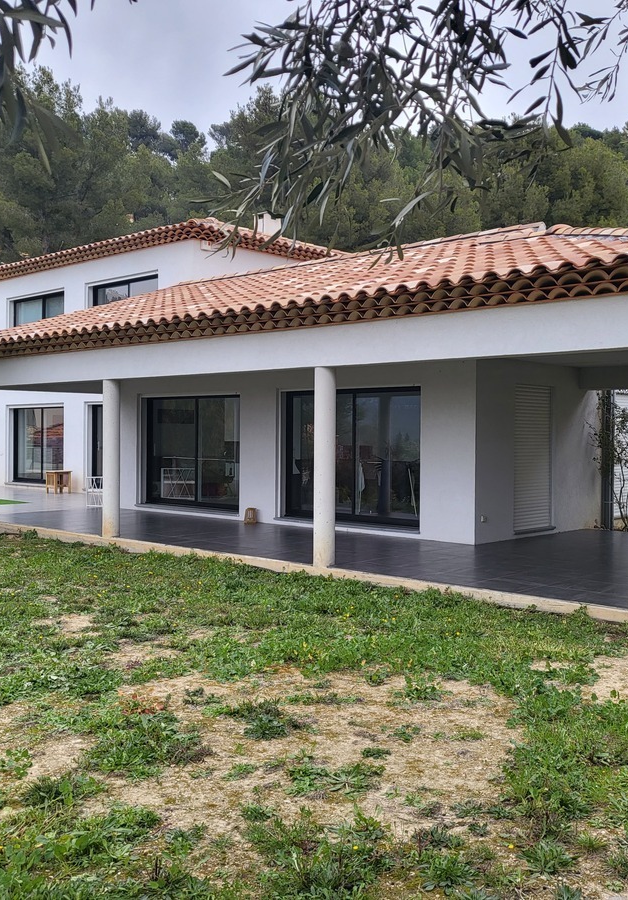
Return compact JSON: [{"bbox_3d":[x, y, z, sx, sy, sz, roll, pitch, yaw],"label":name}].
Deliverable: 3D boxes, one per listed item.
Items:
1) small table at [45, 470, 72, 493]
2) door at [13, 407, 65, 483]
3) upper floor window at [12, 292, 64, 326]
[{"bbox_3d":[-6.449,0.811,22.813,0.470,0.560,0.470,1,1,43],"label":"small table"},{"bbox_3d":[-7.415,-0.104,24.437,2.740,2.080,0.150,1,1,43],"label":"door"},{"bbox_3d":[-7.396,-3.596,24.374,2.740,1.100,0.150,1,1,43],"label":"upper floor window"}]

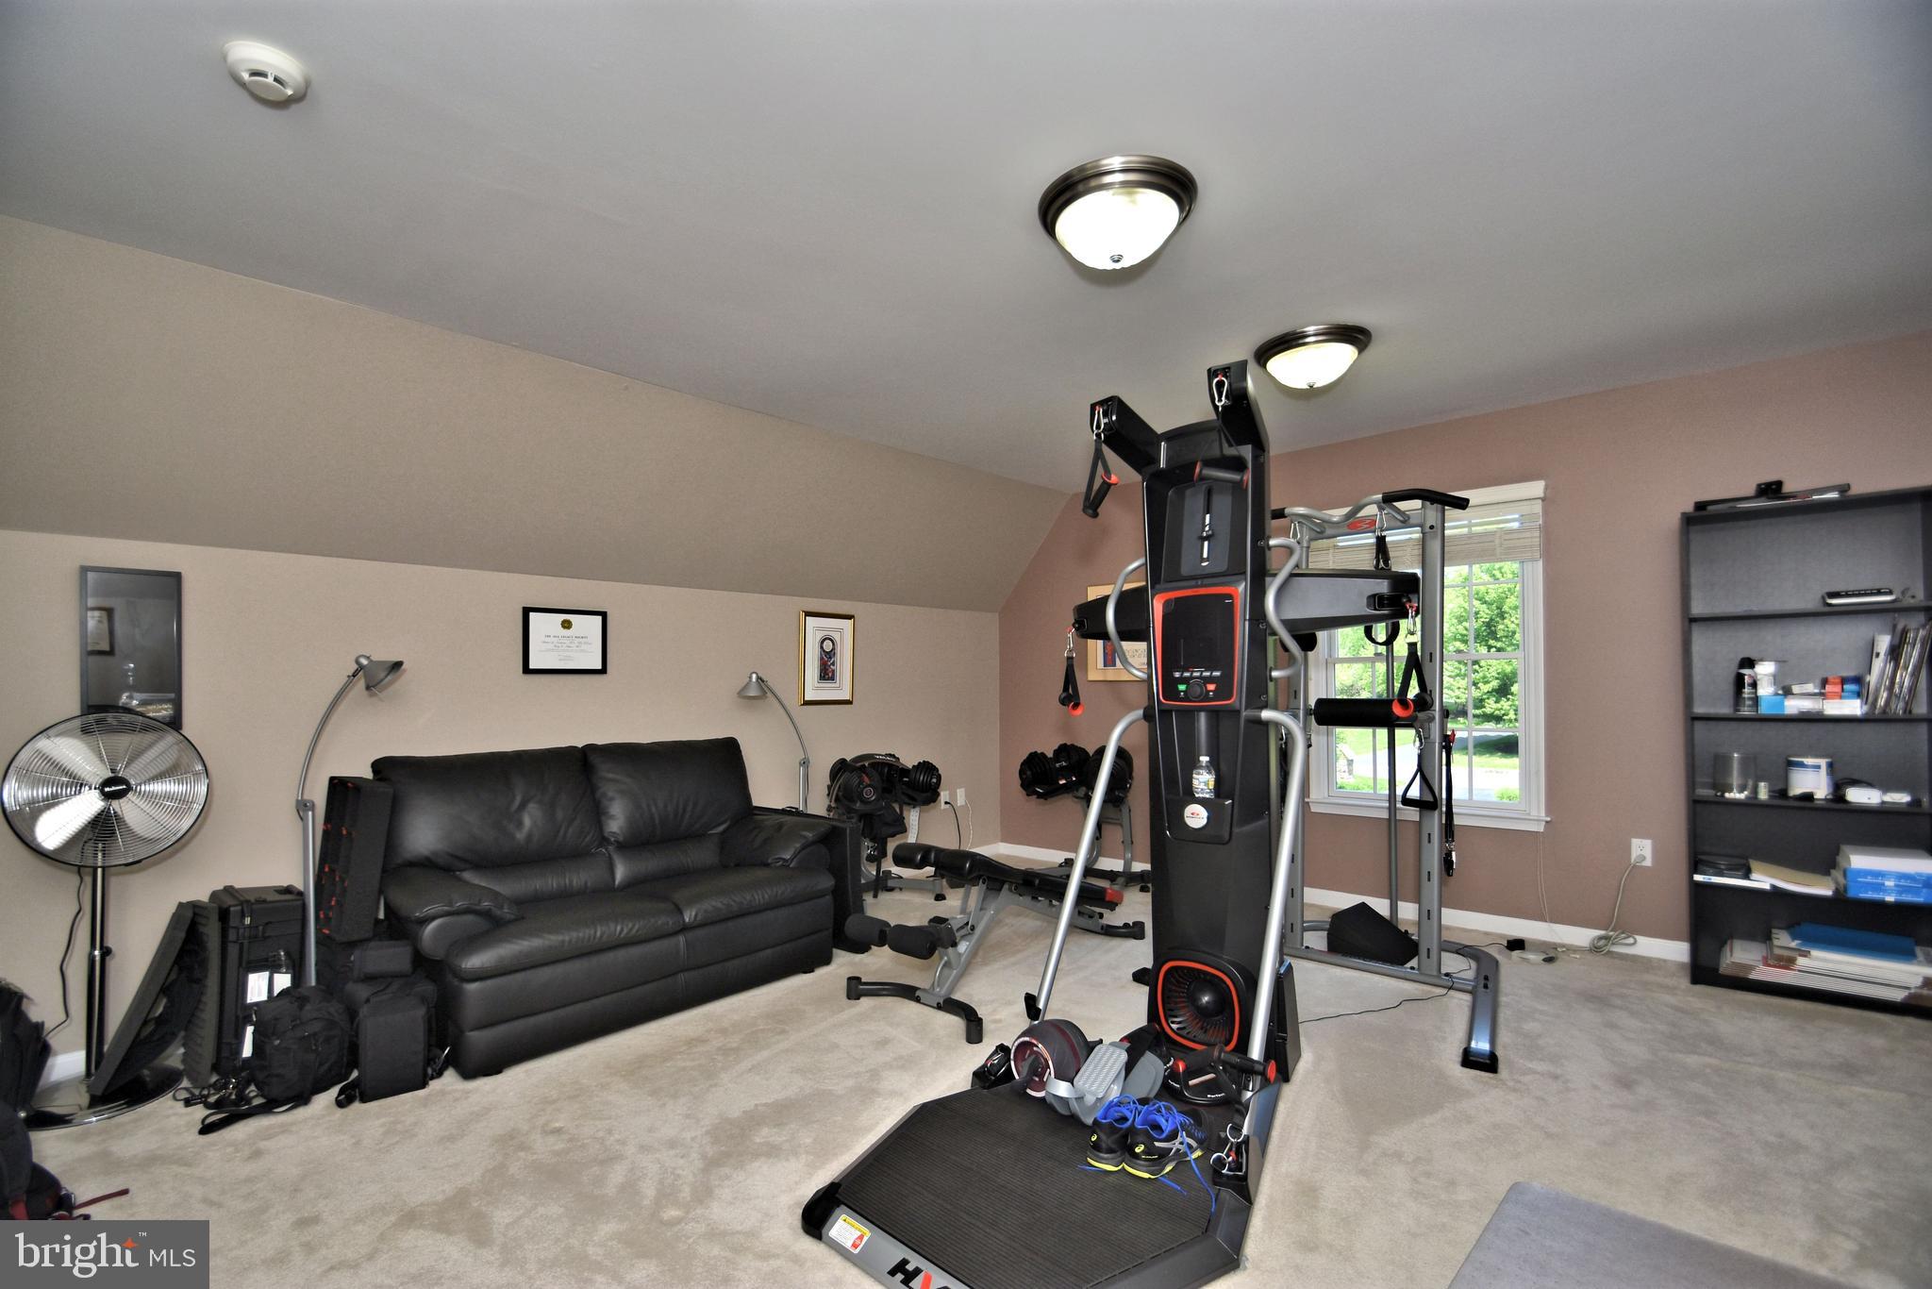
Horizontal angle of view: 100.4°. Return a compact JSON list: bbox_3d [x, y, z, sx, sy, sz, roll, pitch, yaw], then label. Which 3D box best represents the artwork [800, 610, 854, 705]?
[{"bbox_3d":[-0.781,0.084,4.597,0.025,0.518,0.367,-2,-3,44],"label":"artwork"}]

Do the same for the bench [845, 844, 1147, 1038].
[{"bbox_3d":[0.171,1.094,3.431,0.640,0.560,1.450,-2,-3,36],"label":"bench"}]

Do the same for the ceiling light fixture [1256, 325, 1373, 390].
[{"bbox_3d":[1.226,-0.999,2.866,0.380,0.150,0.380,-2,-3,44],"label":"ceiling light fixture"}]

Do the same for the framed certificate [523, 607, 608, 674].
[{"bbox_3d":[-1.767,-0.012,3.570,0.020,0.283,0.356,-2,-3,44],"label":"framed certificate"}]

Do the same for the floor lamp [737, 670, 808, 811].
[{"bbox_3d":[-0.953,0.770,4.129,0.260,1.270,0.500,-2,-3,44],"label":"floor lamp"}]

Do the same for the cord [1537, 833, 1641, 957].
[{"bbox_3d":[2.645,1.060,3.420,0.400,0.530,0.100,-2,-3,44],"label":"cord"}]

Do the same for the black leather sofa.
[{"bbox_3d":[-1.391,0.908,3.257,1.690,0.930,0.890,2,-3,-44],"label":"black leather sofa"}]

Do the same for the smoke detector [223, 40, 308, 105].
[{"bbox_3d":[-1.339,-1.092,1.542,0.130,0.046,0.130,-2,-3,44],"label":"smoke detector"}]

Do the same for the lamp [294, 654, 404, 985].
[{"bbox_3d":[-2.151,0.697,2.759,0.260,1.320,0.420,-2,-3,44],"label":"lamp"}]

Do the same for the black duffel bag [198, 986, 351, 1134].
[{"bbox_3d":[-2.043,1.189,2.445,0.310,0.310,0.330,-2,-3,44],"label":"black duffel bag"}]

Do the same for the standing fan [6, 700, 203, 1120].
[{"bbox_3d":[-2.552,0.759,2.393,0.440,1.170,0.480,-2,-3,34],"label":"standing fan"}]

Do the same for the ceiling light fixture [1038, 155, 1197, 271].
[{"bbox_3d":[0.377,-1.030,1.991,0.380,0.150,0.380,0,-2,0],"label":"ceiling light fixture"}]

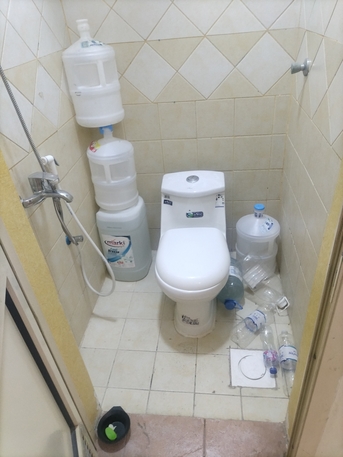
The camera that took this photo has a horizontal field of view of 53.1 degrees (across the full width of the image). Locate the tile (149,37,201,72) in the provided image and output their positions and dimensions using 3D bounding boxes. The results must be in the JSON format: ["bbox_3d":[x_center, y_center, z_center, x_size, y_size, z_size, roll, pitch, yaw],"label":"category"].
[{"bbox_3d":[0.026,-0.847,1.686,0.277,0.143,0.012,-1,34,8],"label":"tile"}]

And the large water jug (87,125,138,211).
[{"bbox_3d":[-0.325,-0.350,1.903,0.254,0.459,0.254,2,38,6],"label":"large water jug"}]

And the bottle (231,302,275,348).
[{"bbox_3d":[0.441,0.496,1.802,0.088,0.088,0.325,24,45,36],"label":"bottle"}]

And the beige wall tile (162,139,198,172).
[{"bbox_3d":[0.054,-0.422,2.007,0.201,0.201,0.010,-1,34,8],"label":"beige wall tile"}]

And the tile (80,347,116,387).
[{"bbox_3d":[-0.382,0.689,1.692,0.198,0.012,0.198,-1,36,8],"label":"tile"}]

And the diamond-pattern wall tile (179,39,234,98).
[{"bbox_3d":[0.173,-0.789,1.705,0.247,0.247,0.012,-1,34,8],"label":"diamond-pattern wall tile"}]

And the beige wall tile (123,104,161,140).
[{"bbox_3d":[-0.167,-0.590,1.921,0.201,0.201,0.010,-1,34,8],"label":"beige wall tile"}]

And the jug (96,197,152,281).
[{"bbox_3d":[-0.279,0.062,2.136,0.255,0.477,0.263,-1,34,8],"label":"jug"}]

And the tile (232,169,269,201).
[{"bbox_3d":[0.469,-0.252,2.026,0.198,0.198,0.012,-1,34,8],"label":"tile"}]

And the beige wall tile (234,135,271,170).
[{"bbox_3d":[0.459,-0.427,1.948,0.200,0.200,0.010,-1,35,8],"label":"beige wall tile"}]

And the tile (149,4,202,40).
[{"bbox_3d":[0.013,-0.975,1.613,0.275,0.142,0.010,-1,35,8],"label":"tile"}]

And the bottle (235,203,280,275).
[{"bbox_3d":[0.519,0.066,2.076,0.258,0.468,0.258,-1,35,8],"label":"bottle"}]

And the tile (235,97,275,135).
[{"bbox_3d":[0.442,-0.596,1.836,0.201,0.201,0.010,-1,34,8],"label":"tile"}]

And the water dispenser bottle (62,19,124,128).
[{"bbox_3d":[-0.378,-0.744,1.674,0.254,0.451,0.254,1,37,7],"label":"water dispenser bottle"}]

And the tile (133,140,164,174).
[{"bbox_3d":[-0.149,-0.421,2.035,0.201,0.201,0.010,-1,34,8],"label":"tile"}]

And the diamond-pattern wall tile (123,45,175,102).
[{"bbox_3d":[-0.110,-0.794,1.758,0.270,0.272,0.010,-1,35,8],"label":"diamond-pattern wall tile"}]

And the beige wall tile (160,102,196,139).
[{"bbox_3d":[0.035,-0.585,1.861,0.198,0.198,0.012,-1,34,8],"label":"beige wall tile"}]

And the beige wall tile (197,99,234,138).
[{"bbox_3d":[0.239,-0.594,1.864,0.201,0.201,0.010,-1,34,8],"label":"beige wall tile"}]

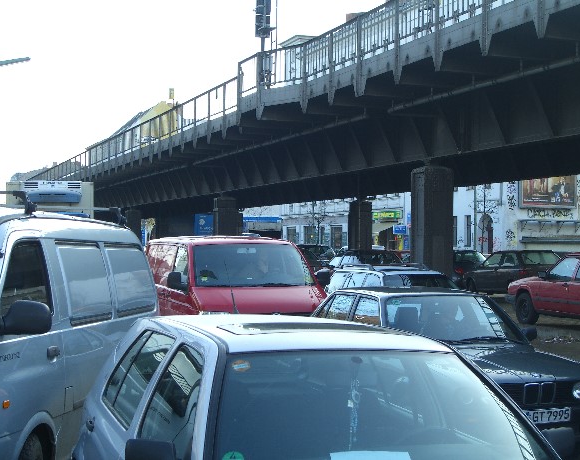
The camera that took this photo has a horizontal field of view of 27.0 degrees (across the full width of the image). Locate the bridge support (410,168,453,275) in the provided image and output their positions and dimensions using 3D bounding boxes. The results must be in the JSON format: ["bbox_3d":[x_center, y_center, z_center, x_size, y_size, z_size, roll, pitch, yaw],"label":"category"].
[{"bbox_3d":[3.050,0.335,26.000,0.720,3.400,0.720,0,-1,-18],"label":"bridge support"}]

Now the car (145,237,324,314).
[{"bbox_3d":[-0.850,1.070,17.100,1.860,1.950,4.750,0,-1,-15],"label":"car"}]

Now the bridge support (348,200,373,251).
[{"bbox_3d":[2.660,0.550,45.500,0.730,3.300,0.730,0,-1,-18],"label":"bridge support"}]

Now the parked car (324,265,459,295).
[{"bbox_3d":[2.000,1.340,20.300,1.720,1.480,4.450,0,-1,-16],"label":"parked car"}]

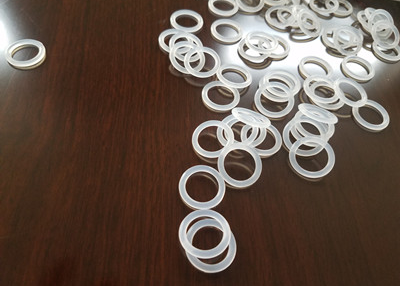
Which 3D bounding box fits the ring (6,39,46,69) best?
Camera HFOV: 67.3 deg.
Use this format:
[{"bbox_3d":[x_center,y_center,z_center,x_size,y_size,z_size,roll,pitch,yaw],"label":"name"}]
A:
[{"bbox_3d":[-0.136,-0.071,0.235,0.029,0.003,0.029,3,58,-5],"label":"ring"}]

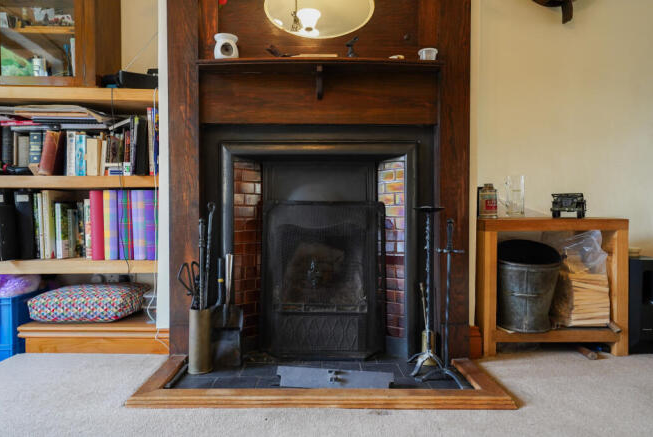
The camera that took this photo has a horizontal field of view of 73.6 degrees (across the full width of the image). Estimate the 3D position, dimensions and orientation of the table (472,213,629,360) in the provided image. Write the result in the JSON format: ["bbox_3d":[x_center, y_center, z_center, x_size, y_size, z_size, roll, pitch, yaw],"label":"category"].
[{"bbox_3d":[0.980,0.292,2.050,0.610,0.582,0.390,0,1,0],"label":"table"}]

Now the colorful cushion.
[{"bbox_3d":[-1.125,0.393,2.130,0.420,0.130,0.400,0,1,0],"label":"colorful cushion"}]

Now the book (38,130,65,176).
[{"bbox_3d":[-1.252,-0.297,2.045,0.061,0.205,0.140,11,1,-2],"label":"book"}]

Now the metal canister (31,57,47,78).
[{"bbox_3d":[-1.367,-0.722,2.080,0.068,0.105,0.068,0,1,0],"label":"metal canister"}]

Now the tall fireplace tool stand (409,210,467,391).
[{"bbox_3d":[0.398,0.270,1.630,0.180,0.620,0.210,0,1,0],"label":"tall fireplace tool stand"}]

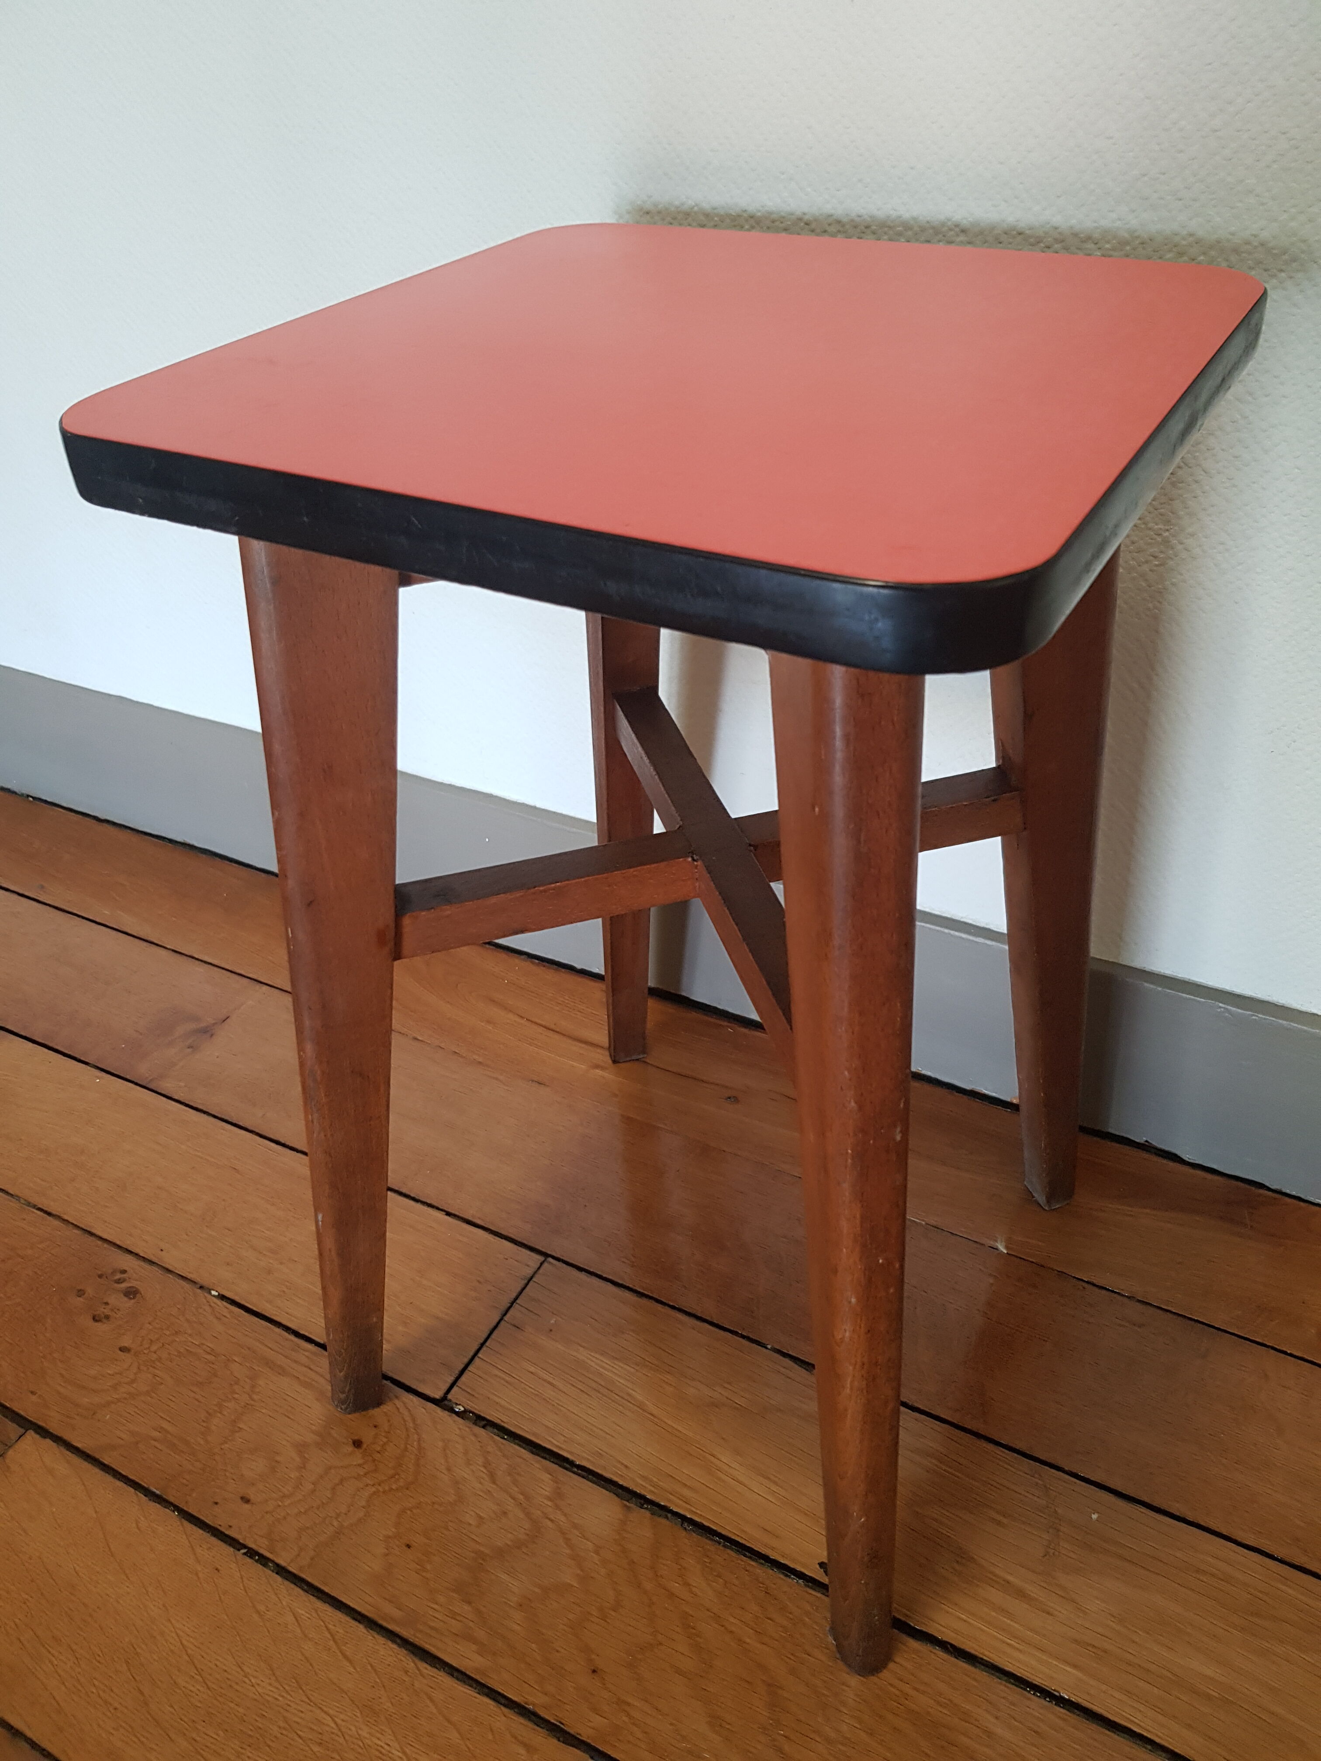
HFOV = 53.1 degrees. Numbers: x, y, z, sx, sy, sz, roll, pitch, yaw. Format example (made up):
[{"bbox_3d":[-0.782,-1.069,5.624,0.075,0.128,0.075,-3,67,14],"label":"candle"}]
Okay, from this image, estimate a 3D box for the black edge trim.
[{"bbox_3d":[0.014,-0.155,0.405,0.281,0.021,0.281,17,41,25],"label":"black edge trim"}]

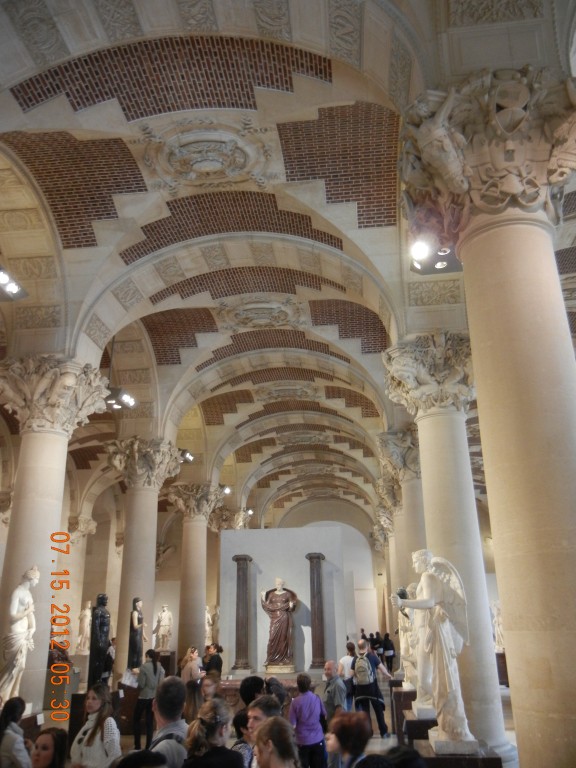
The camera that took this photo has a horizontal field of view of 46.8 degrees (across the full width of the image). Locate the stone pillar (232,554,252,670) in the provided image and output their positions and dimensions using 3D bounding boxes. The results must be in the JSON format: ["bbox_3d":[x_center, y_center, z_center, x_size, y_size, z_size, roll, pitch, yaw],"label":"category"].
[{"bbox_3d":[-1.082,5.418,15.845,0.480,2.620,0.460,-3,-20,6],"label":"stone pillar"}]

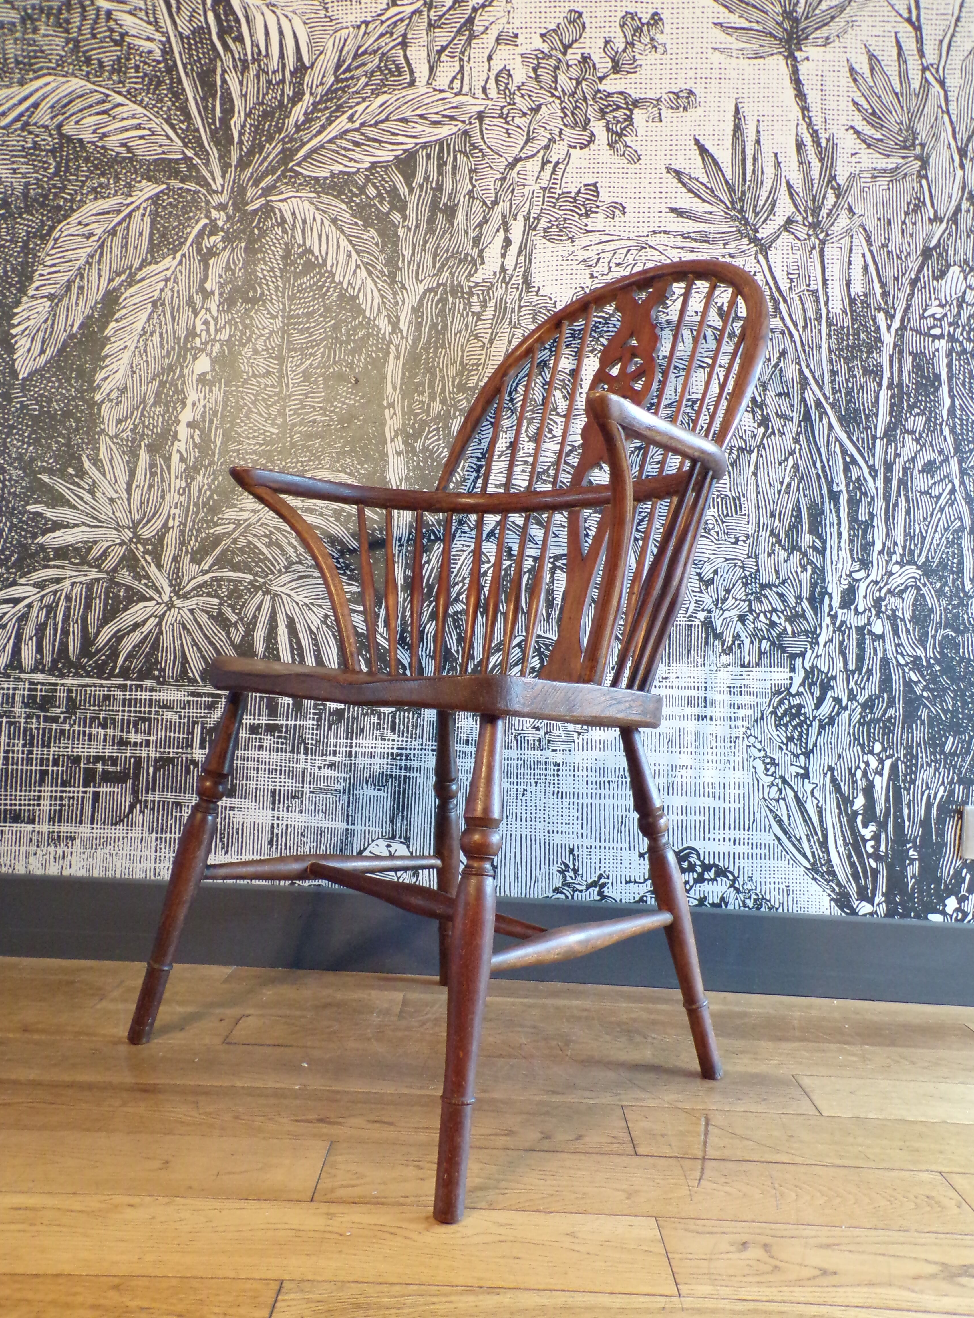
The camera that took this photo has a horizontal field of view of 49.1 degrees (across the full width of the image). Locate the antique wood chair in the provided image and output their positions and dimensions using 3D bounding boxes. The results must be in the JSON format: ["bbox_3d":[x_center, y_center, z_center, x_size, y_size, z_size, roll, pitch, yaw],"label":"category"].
[{"bbox_3d":[0.001,-0.044,1.318,0.630,1.053,0.598,2,-1,45],"label":"antique wood chair"}]

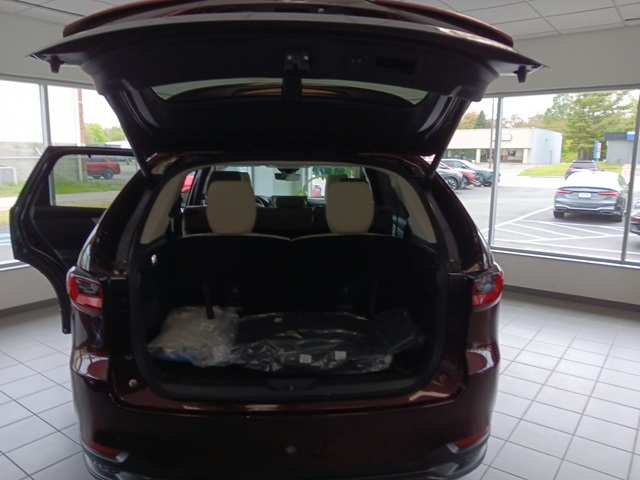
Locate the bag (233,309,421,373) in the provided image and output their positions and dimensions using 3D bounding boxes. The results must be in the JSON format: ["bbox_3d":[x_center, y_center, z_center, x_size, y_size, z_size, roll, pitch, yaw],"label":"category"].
[{"bbox_3d":[0.015,0.429,2.136,0.790,0.130,0.430,-1,9,-4],"label":"bag"}]

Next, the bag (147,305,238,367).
[{"bbox_3d":[-0.555,0.417,2.118,0.370,0.160,0.370,-1,9,-4],"label":"bag"}]

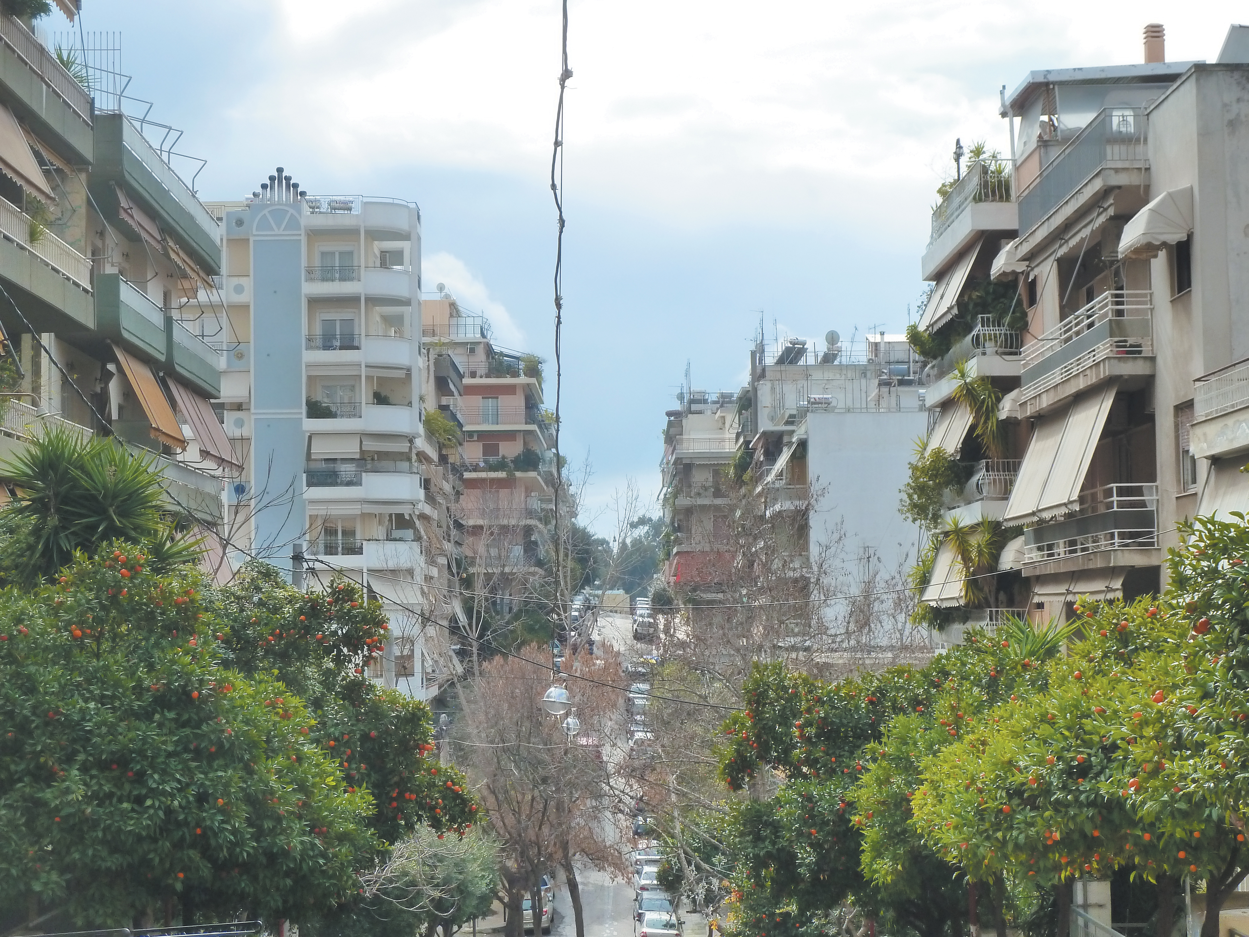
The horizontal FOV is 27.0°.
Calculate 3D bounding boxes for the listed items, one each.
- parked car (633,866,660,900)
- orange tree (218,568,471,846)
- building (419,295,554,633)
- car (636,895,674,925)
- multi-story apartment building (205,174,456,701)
[{"bbox_3d":[1.383,18.001,112.334,1.700,1.430,4.300,-1,2,-1],"label":"parked car"},{"bbox_3d":[-3.673,3.802,31.780,3.800,5.300,3.800,-1,-4,-1],"label":"orange tree"},{"bbox_3d":[-10.537,1.670,172.850,9.790,24.280,15.500,-1,-4,-1],"label":"building"},{"bbox_3d":[1.325,18.263,106.806,1.700,1.450,4.200,-1,1,-1],"label":"car"},{"bbox_3d":[-15.074,1.791,123.435,11.830,29.190,12.000,-1,-4,-1],"label":"multi-story apartment building"}]

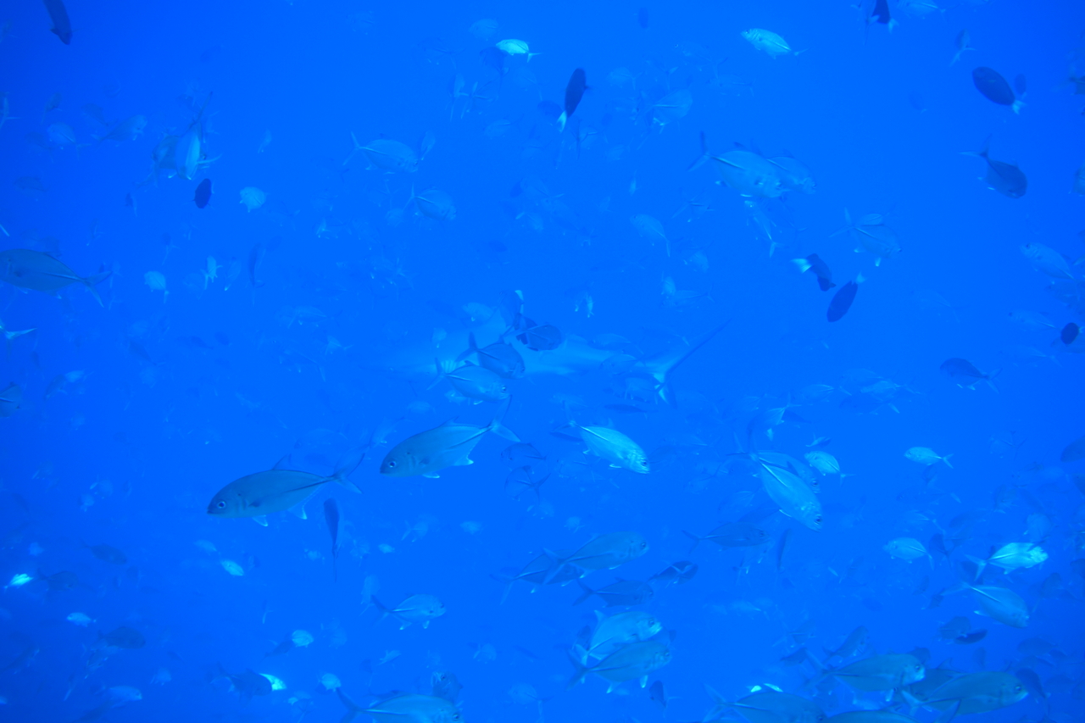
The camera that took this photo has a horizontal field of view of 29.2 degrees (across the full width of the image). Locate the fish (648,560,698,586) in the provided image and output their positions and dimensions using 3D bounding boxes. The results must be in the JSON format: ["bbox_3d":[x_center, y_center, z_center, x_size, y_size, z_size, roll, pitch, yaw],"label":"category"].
[{"bbox_3d":[0.688,1.117,11.000,0.430,0.160,0.080,-12,8,-40],"label":"fish"}]

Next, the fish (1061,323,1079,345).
[{"bbox_3d":[3.355,-0.178,13.200,0.080,0.160,0.280,9,14,37],"label":"fish"}]

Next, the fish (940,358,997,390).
[{"bbox_3d":[2.315,0.069,11.300,0.420,0.160,0.070,10,14,31],"label":"fish"}]

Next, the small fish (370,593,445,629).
[{"bbox_3d":[-0.678,1.263,10.500,0.520,0.185,0.080,5,-4,-43],"label":"small fish"}]

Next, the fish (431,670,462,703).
[{"bbox_3d":[-0.504,1.727,11.000,0.080,0.170,0.480,0,-22,31],"label":"fish"}]

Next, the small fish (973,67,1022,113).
[{"bbox_3d":[1.921,-1.148,8.800,0.260,0.125,0.045,35,4,6],"label":"small fish"}]

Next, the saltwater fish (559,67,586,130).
[{"bbox_3d":[0.111,-0.970,7.700,0.050,0.250,0.110,4,-27,22],"label":"saltwater fish"}]

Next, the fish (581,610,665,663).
[{"bbox_3d":[0.362,1.228,9.300,0.440,0.165,0.075,-17,-1,33],"label":"fish"}]

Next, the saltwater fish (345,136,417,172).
[{"bbox_3d":[-0.807,-1.032,10.500,0.080,0.185,0.520,0,-9,43],"label":"saltwater fish"}]

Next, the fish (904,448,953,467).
[{"bbox_3d":[2.971,0.737,16.000,0.460,0.155,0.070,6,0,-4],"label":"fish"}]

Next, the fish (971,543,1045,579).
[{"bbox_3d":[2.581,1.107,11.500,0.500,0.180,0.080,-6,1,-13],"label":"fish"}]

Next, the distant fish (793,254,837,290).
[{"bbox_3d":[1.049,-0.346,8.000,0.220,0.110,0.070,43,-9,-24],"label":"distant fish"}]

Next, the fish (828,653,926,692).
[{"bbox_3d":[1.310,1.253,8.400,0.520,0.185,0.080,4,-1,-9],"label":"fish"}]

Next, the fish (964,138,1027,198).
[{"bbox_3d":[2.060,-0.862,9.400,0.080,0.185,0.520,0,-26,39],"label":"fish"}]

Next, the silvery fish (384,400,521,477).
[{"bbox_3d":[-0.324,0.270,7.200,0.500,0.180,0.080,-20,6,-18],"label":"silvery fish"}]

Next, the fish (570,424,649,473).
[{"bbox_3d":[0.279,0.372,9.300,0.520,0.185,0.080,32,-11,-17],"label":"fish"}]

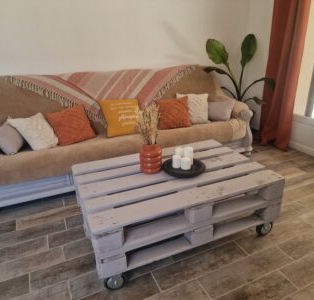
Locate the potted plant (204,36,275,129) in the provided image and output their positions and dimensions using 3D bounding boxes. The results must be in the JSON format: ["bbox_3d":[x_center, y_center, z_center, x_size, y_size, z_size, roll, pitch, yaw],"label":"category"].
[{"bbox_3d":[0.920,-0.679,3.167,0.770,1.280,0.620,-11,24,-21],"label":"potted plant"}]

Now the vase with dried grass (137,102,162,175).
[{"bbox_3d":[-0.056,-0.074,1.755,0.152,0.460,0.152,-2,22,1],"label":"vase with dried grass"}]

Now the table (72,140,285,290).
[{"bbox_3d":[0.105,0.343,1.879,1.200,0.415,0.800,-11,24,-21],"label":"table"}]

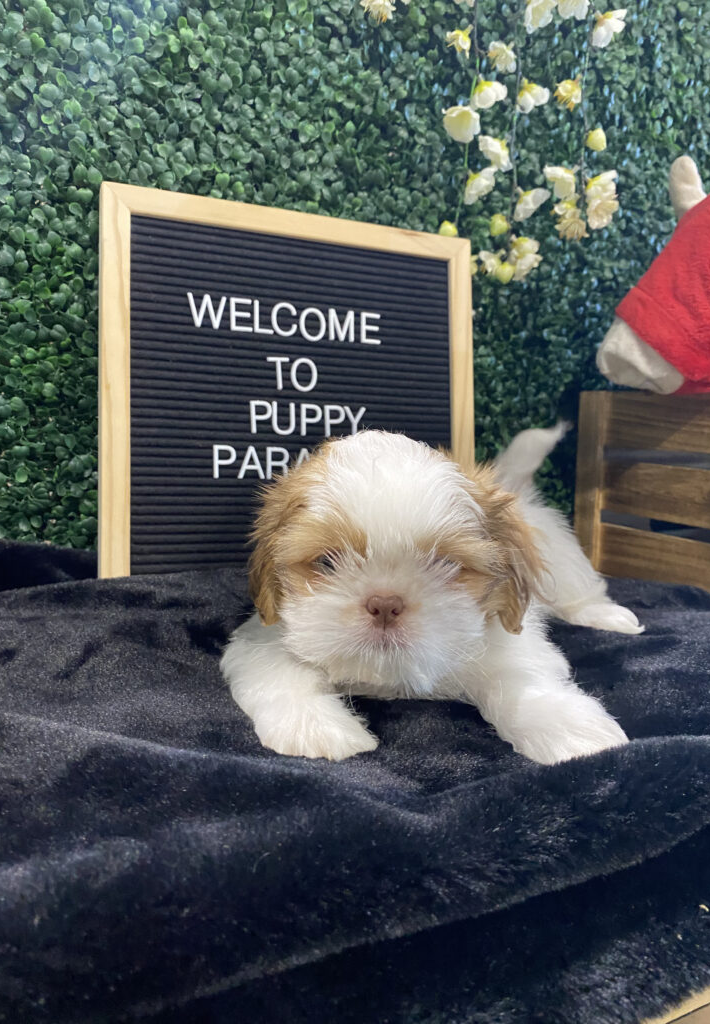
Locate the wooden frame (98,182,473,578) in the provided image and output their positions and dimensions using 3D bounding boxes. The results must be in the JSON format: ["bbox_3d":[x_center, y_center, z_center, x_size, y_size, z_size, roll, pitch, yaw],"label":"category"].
[{"bbox_3d":[-0.036,-0.070,0.511,0.254,0.254,0.018,0,-3,-22],"label":"wooden frame"}]

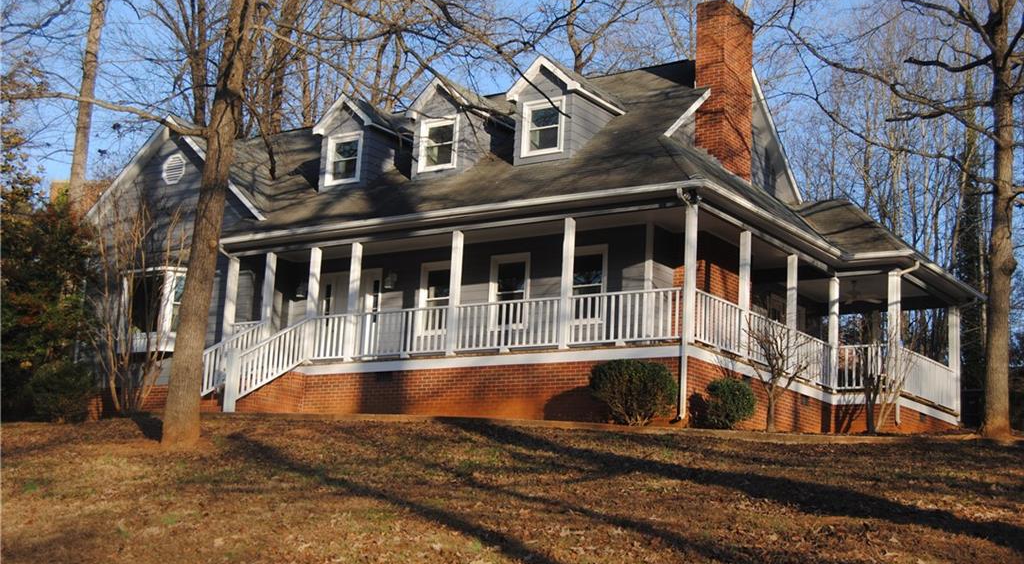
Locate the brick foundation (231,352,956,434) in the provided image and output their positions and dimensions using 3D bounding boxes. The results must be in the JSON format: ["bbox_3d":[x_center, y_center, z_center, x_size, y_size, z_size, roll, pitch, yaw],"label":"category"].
[{"bbox_3d":[2.106,2.761,28.630,9.980,1.120,11.500,-5,-14,34],"label":"brick foundation"}]

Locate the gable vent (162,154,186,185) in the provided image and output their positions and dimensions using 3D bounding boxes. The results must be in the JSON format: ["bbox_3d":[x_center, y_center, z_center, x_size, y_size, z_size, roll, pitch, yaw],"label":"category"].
[{"bbox_3d":[-7.529,-2.519,32.257,0.680,0.680,0.070,-5,-14,34],"label":"gable vent"}]

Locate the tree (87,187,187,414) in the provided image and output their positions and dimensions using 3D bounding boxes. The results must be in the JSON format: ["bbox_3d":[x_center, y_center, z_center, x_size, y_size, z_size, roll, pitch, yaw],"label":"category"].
[{"bbox_3d":[-7.820,0.406,30.224,2.150,4.750,2.100,-5,-14,34],"label":"tree"}]

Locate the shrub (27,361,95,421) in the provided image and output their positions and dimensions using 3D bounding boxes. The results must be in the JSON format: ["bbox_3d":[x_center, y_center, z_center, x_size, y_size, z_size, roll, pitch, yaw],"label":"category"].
[{"bbox_3d":[-9.708,2.354,31.208,1.420,1.320,1.400,-5,-14,34],"label":"shrub"}]

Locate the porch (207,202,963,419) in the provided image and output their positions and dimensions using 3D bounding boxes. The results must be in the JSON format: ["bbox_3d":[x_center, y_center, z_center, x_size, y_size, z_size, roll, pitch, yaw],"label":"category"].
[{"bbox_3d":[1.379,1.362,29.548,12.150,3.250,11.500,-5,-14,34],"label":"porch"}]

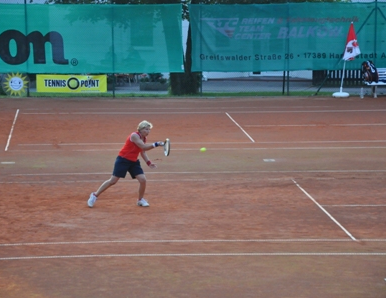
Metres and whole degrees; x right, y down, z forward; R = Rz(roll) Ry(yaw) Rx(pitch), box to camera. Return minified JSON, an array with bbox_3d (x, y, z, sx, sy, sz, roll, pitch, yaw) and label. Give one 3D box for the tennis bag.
[{"bbox_3d":[5.131,-2.234,56.500,0.460,0.620,0.340,-1,6,-4],"label":"tennis bag"}]

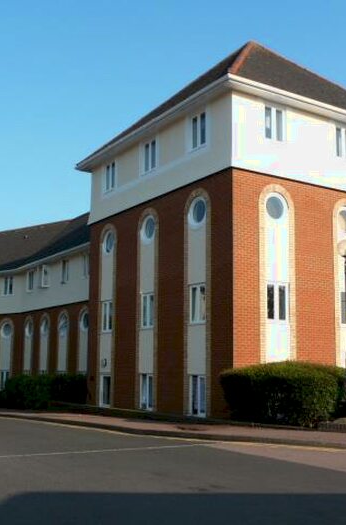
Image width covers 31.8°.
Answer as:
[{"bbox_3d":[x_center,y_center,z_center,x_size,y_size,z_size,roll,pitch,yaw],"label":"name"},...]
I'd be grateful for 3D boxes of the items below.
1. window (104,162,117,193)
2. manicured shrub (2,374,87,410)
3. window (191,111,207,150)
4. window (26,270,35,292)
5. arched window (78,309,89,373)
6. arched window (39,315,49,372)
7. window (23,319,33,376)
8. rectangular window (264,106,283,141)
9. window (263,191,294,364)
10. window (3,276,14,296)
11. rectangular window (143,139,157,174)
[{"bbox_3d":[-2.398,-3.253,23.272,0.120,1.180,0.950,7,-12,-33],"label":"window"},{"bbox_3d":[-4.975,4.868,23.509,2.000,1.350,3.100,7,-12,-33],"label":"manicured shrub"},{"bbox_3d":[0.834,-4.028,18.555,0.150,1.286,0.931,7,-11,-32],"label":"window"},{"bbox_3d":[-7.910,1.064,33.901,0.150,1.256,1.080,7,-11,-32],"label":"window"},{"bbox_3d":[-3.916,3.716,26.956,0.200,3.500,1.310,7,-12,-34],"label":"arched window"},{"bbox_3d":[-6.535,4.449,31.160,0.200,3.462,1.300,7,-11,-32],"label":"arched window"},{"bbox_3d":[-7.808,4.736,33.119,0.200,3.477,1.300,7,-11,-32],"label":"window"},{"bbox_3d":[2.966,-4.098,17.972,0.820,1.138,0.150,6,-11,-32],"label":"rectangular window"},{"bbox_3d":[2.946,0.706,17.264,1.186,5.728,0.200,6,-11,-32],"label":"window"},{"bbox_3d":[-9.680,1.392,35.884,1.100,1.258,0.150,-7,-12,41],"label":"window"},{"bbox_3d":[-0.766,-3.631,20.842,0.120,1.200,0.920,7,-12,-33],"label":"rectangular window"}]

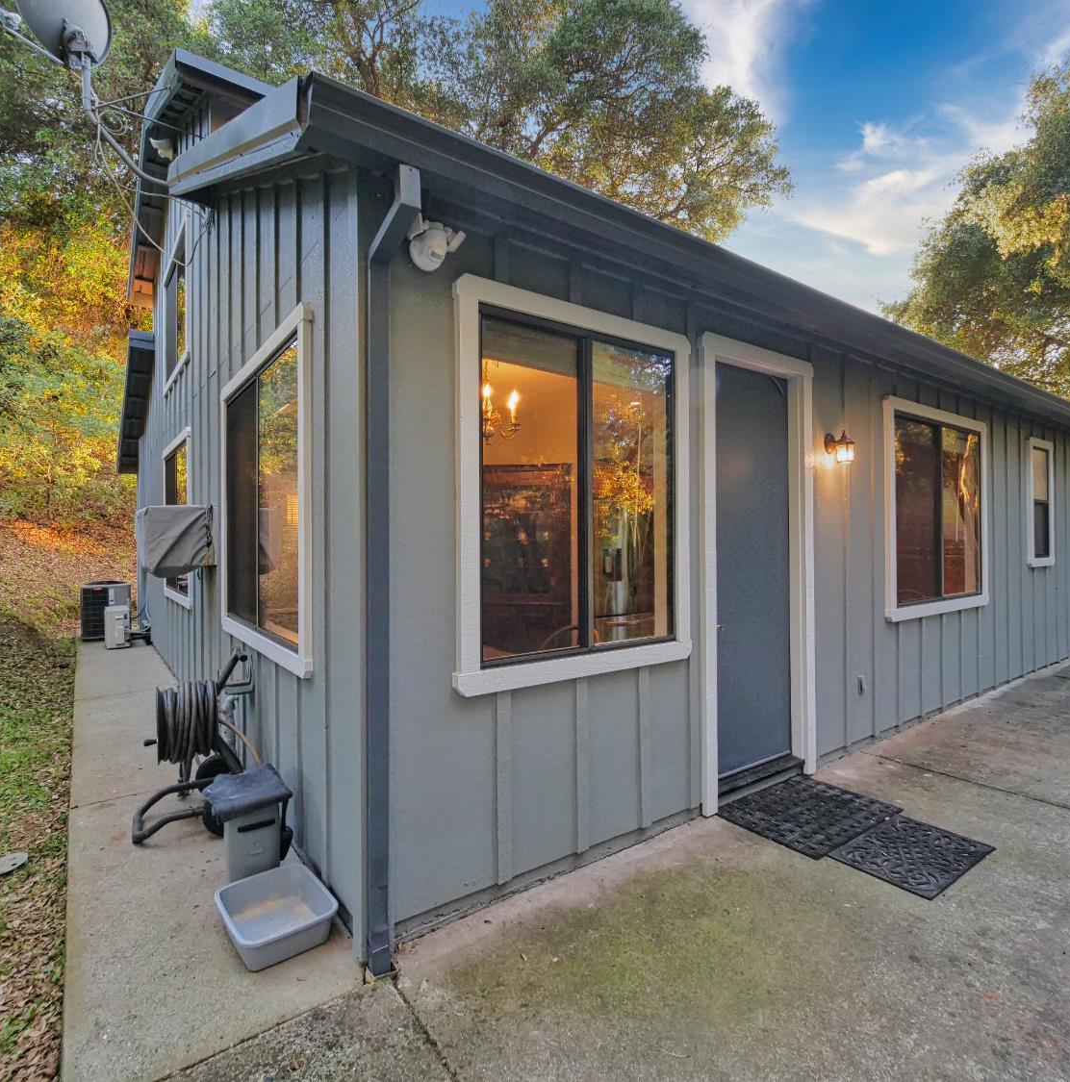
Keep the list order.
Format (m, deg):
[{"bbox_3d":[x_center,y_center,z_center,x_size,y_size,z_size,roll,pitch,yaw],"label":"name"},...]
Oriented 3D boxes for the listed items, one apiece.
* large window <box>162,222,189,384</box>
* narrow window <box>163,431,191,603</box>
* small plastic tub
[{"bbox_3d":[-3.523,-2.194,5.717,0.100,1.242,1.891,0,0,-38],"label":"large window"},{"bbox_3d":[-3.549,-0.186,5.761,0.100,1.573,2.139,0,0,-38],"label":"narrow window"},{"bbox_3d":[-0.932,1.333,2.091,0.325,0.105,0.430,0,0,-40],"label":"small plastic tub"}]

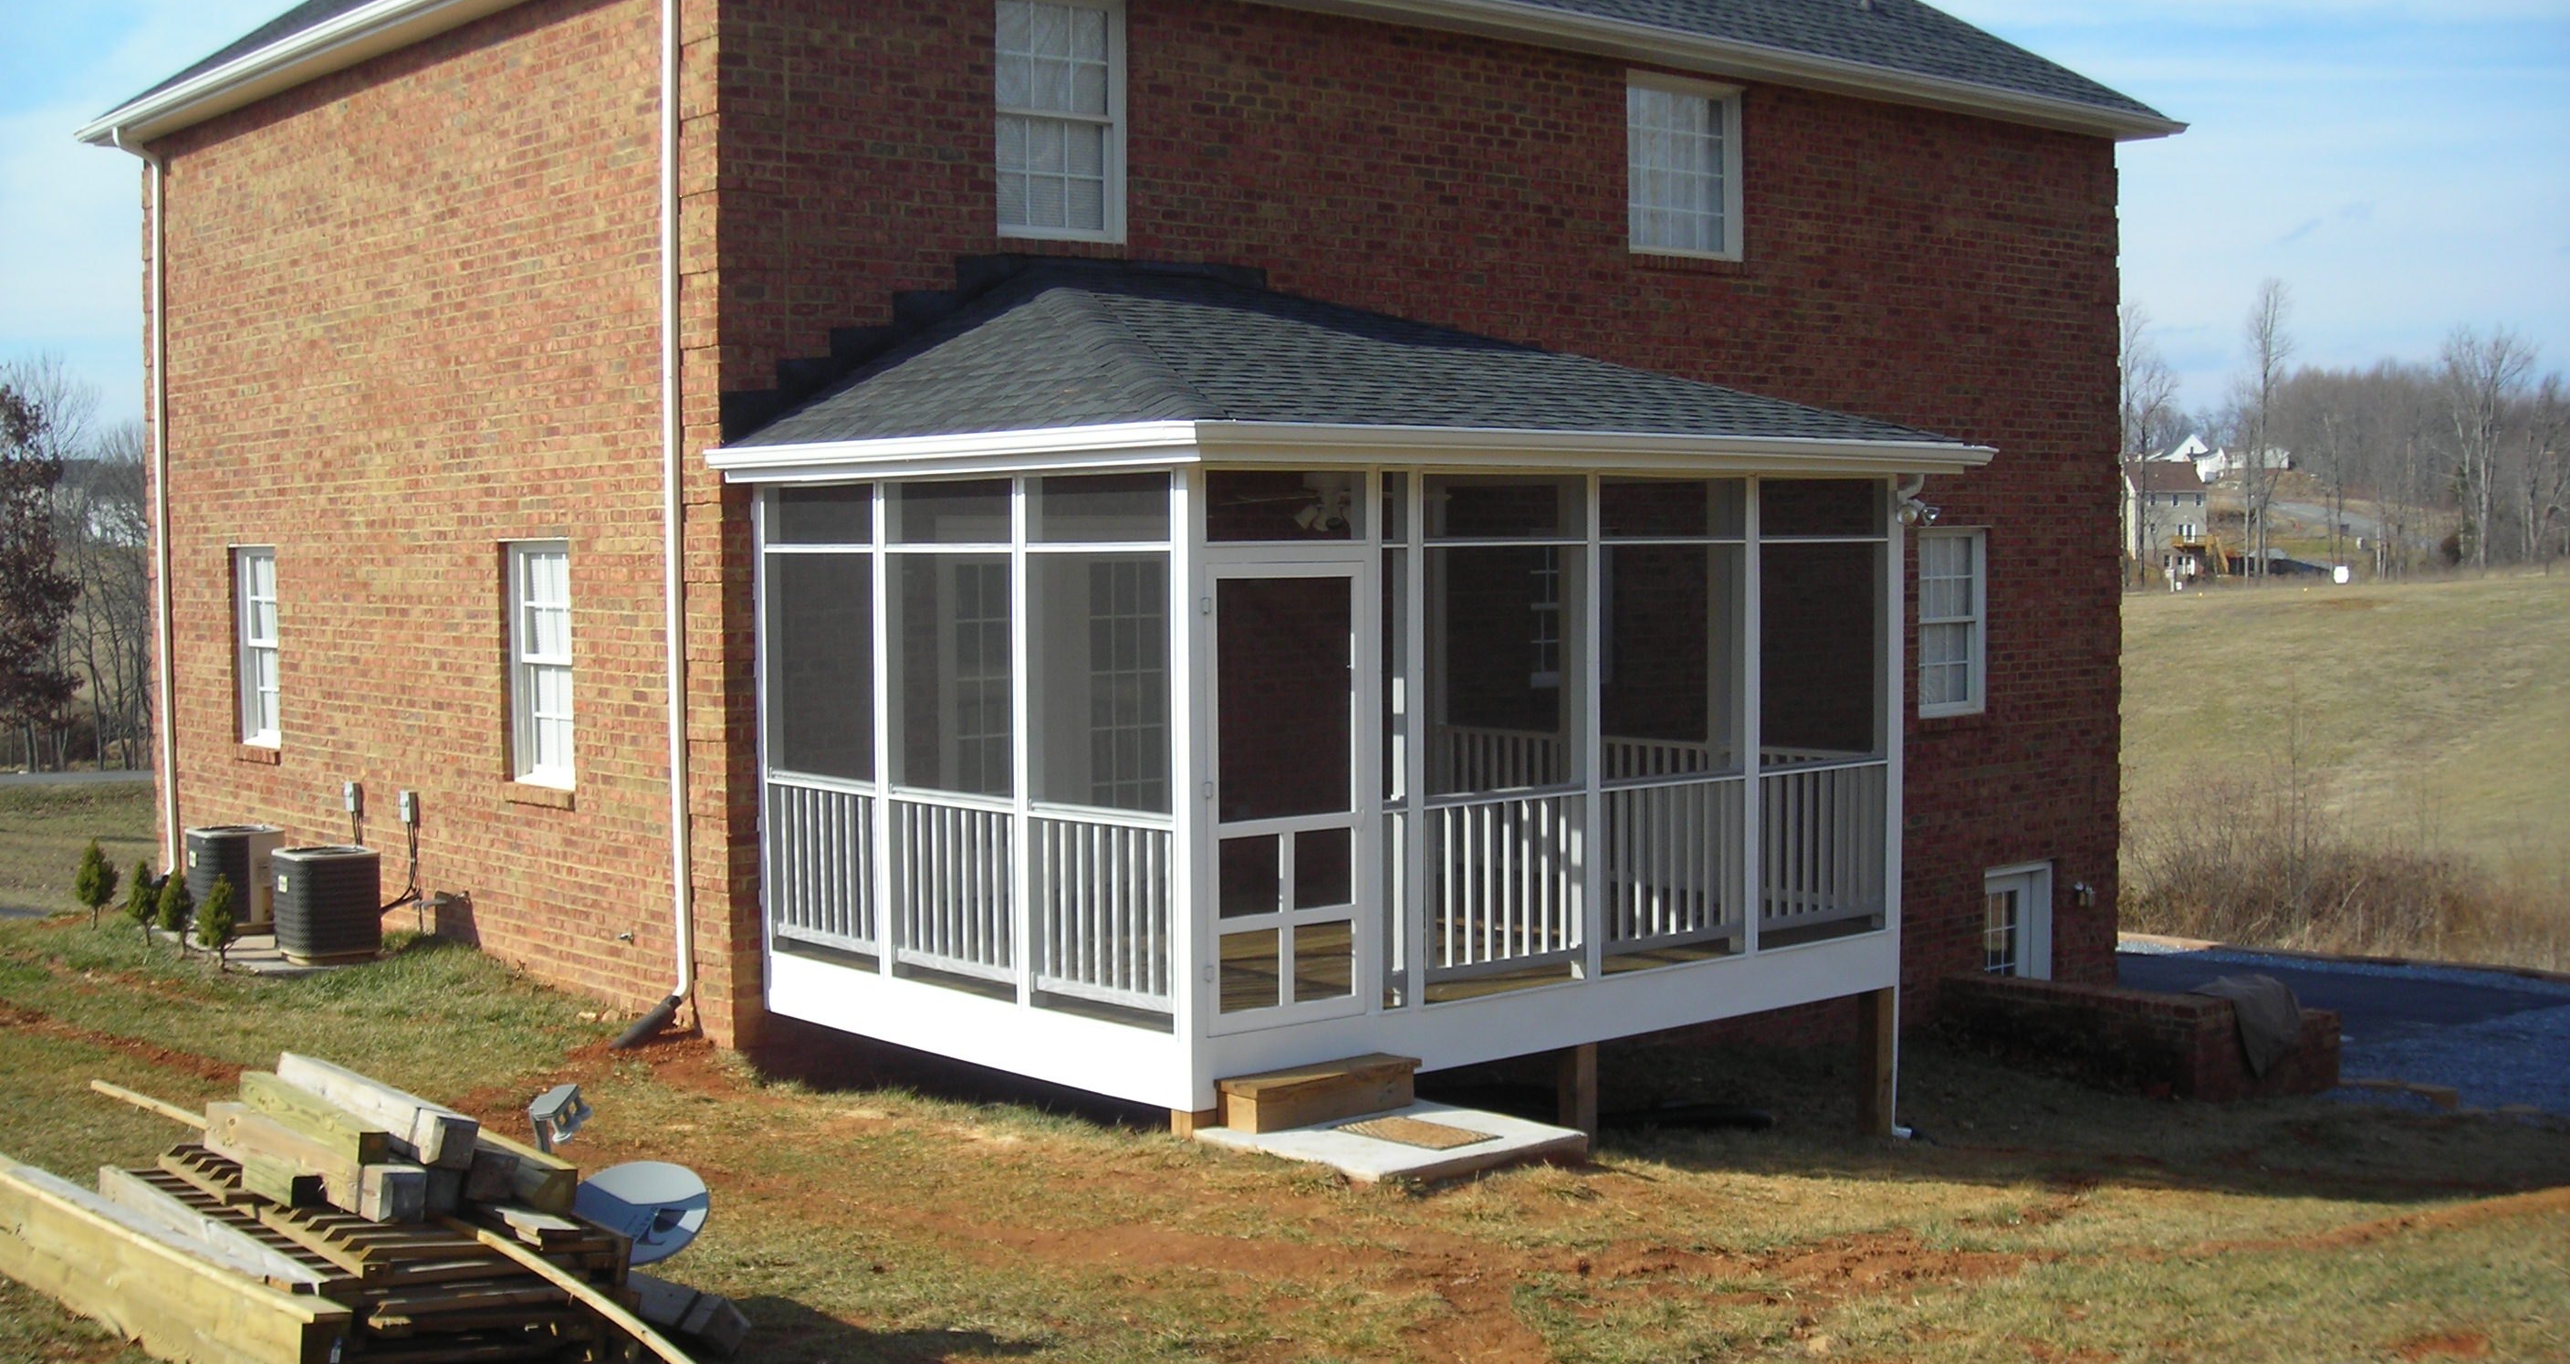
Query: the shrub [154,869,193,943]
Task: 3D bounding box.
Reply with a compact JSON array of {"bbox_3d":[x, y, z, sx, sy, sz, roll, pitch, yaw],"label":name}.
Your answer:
[{"bbox_3d":[-7.137,1.479,18.135,0.258,0.542,0.258,-2,3,-39],"label":"shrub"}]

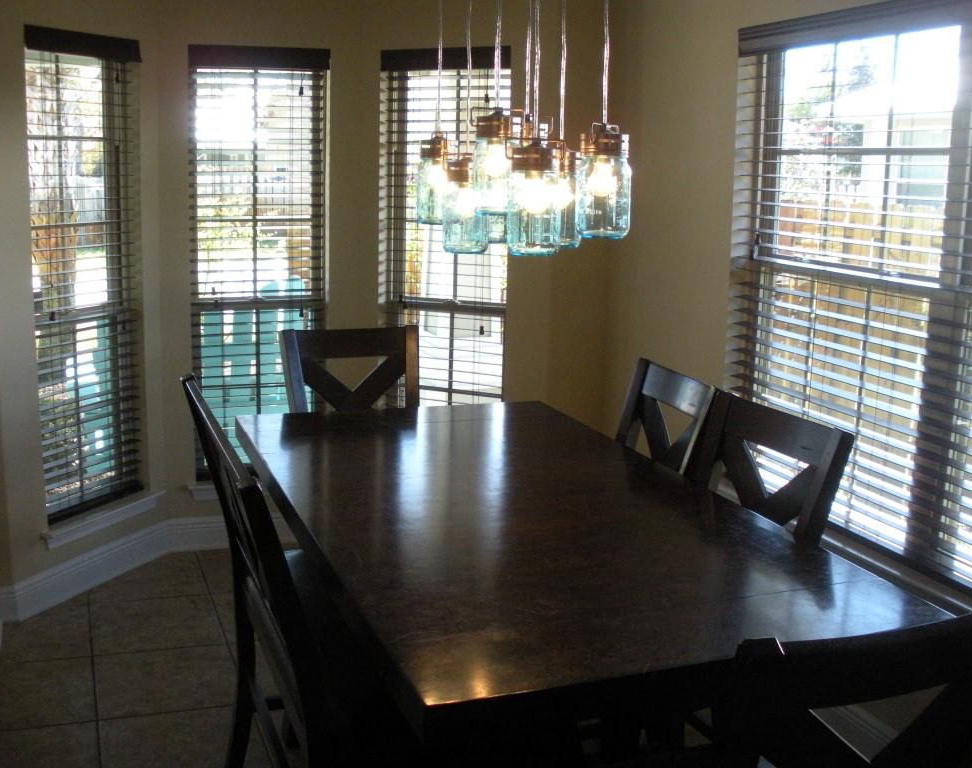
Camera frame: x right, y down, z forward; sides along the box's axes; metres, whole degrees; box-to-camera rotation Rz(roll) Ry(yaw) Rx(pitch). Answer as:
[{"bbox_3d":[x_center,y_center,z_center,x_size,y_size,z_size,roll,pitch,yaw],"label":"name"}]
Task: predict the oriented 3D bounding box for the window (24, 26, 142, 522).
[{"bbox_3d":[-1.513,-0.404,4.087,0.060,1.790,0.575,6,12,22],"label":"window"}]

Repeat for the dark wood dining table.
[{"bbox_3d":[0.029,0.700,2.548,0.961,0.920,1.851,-2,11,-20],"label":"dark wood dining table"}]

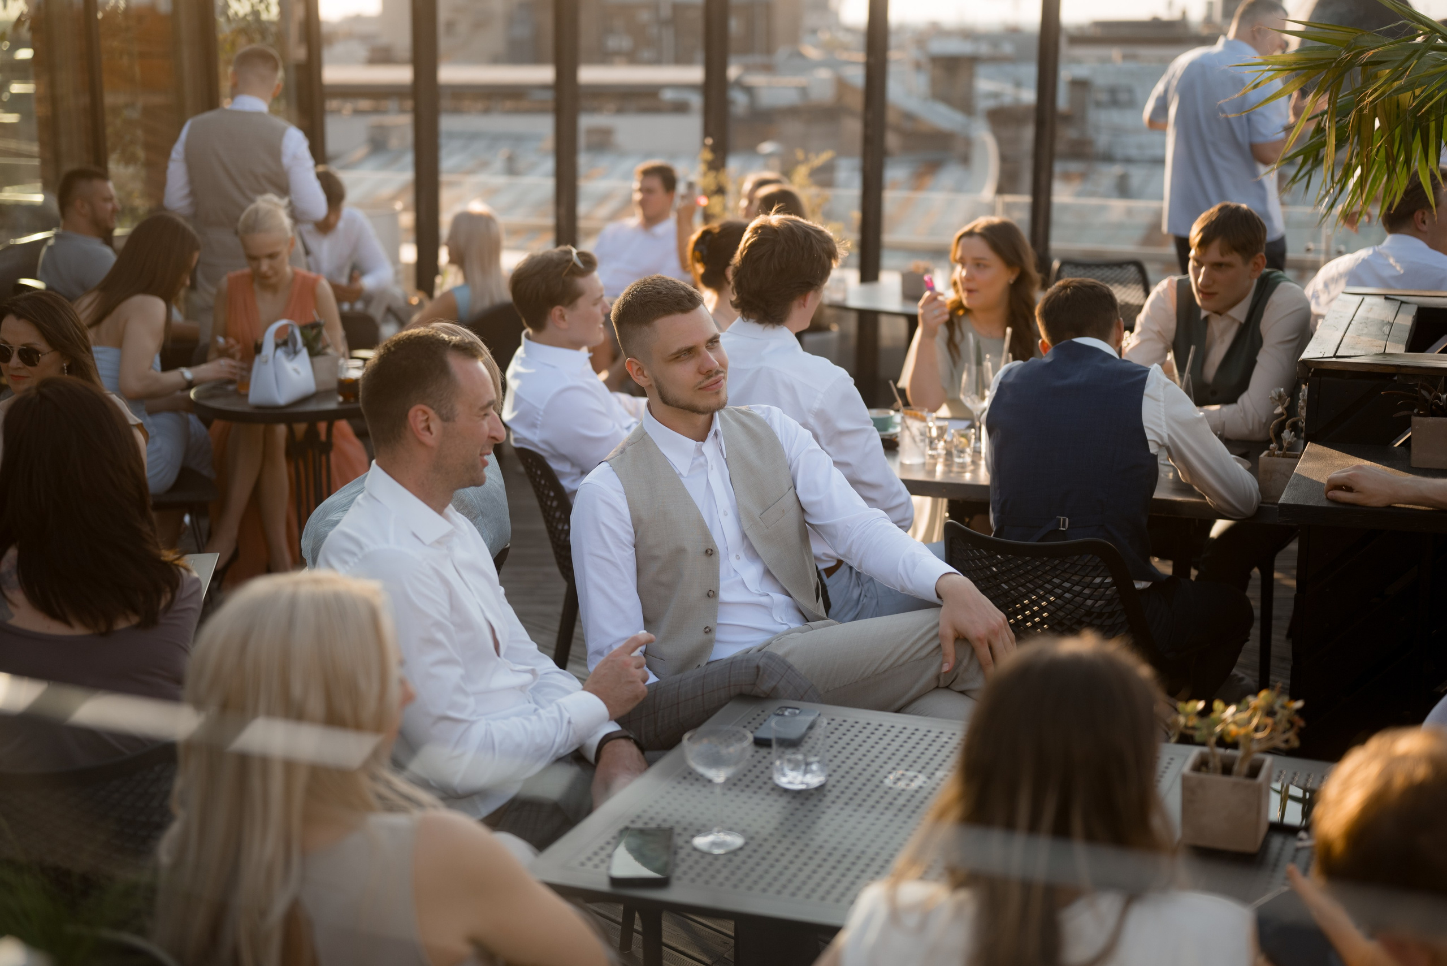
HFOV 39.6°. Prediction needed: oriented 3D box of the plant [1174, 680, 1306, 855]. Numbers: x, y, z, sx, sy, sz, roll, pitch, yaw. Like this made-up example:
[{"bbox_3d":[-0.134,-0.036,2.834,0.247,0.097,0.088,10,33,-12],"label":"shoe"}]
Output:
[{"bbox_3d":[0.632,0.344,2.468,0.160,0.195,0.125,4,13,24],"label":"plant"}]

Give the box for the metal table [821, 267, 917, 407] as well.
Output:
[{"bbox_3d":[0.840,-0.396,8.300,1.150,0.745,0.780,4,13,24],"label":"metal table"}]

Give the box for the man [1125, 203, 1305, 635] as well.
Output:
[{"bbox_3d":[1.244,-0.045,5.121,0.540,1.320,0.780,4,13,21],"label":"man"}]

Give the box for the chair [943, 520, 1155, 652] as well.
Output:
[{"bbox_3d":[0.755,0.435,4.200,0.460,0.820,0.540,5,13,27],"label":"chair"}]

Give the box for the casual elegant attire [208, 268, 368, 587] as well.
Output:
[{"bbox_3d":[-1.378,-0.129,6.253,0.520,1.030,0.660,-1,12,-2],"label":"casual elegant attire"}]

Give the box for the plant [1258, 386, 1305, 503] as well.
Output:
[{"bbox_3d":[1.226,-0.086,4.364,0.115,0.245,0.105,4,13,22],"label":"plant"}]

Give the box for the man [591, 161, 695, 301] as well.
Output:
[{"bbox_3d":[-0.320,-0.571,7.850,0.580,1.320,0.720,-2,12,-5],"label":"man"}]

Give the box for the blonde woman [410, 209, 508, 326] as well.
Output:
[{"bbox_3d":[-0.995,-0.410,7.358,0.740,1.170,0.480,7,14,31],"label":"blonde woman"}]

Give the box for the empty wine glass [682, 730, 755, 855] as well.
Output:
[{"bbox_3d":[-0.007,0.385,2.520,0.088,0.141,0.088,-1,12,0],"label":"empty wine glass"}]

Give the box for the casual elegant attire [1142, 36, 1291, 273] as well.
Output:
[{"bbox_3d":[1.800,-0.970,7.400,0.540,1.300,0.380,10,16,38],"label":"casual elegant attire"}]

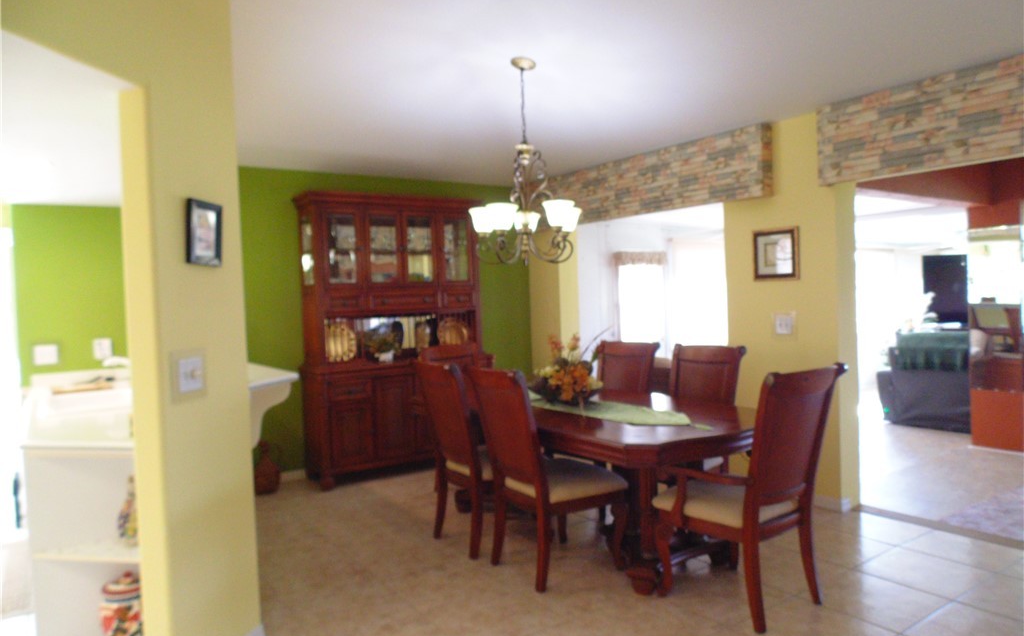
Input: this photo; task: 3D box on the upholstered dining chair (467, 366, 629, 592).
[{"bbox_3d":[0.203,0.752,3.329,0.686,1.053,0.501,-3,2,-35],"label":"upholstered dining chair"}]

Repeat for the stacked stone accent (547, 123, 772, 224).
[{"bbox_3d":[0.897,-1.034,5.341,0.145,0.483,2.691,-3,2,-35],"label":"stacked stone accent"}]

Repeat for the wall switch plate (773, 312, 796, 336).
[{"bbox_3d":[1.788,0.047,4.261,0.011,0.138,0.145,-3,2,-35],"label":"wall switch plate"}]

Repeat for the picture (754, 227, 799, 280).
[{"bbox_3d":[1.732,-0.419,4.293,0.025,0.326,0.312,-3,2,-35],"label":"picture"}]

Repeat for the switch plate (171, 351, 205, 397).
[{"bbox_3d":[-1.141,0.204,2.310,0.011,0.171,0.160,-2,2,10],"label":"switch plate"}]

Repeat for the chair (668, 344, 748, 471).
[{"bbox_3d":[0.966,0.710,3.807,0.679,1.056,0.500,-3,2,-35],"label":"chair"}]

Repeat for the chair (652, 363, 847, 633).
[{"bbox_3d":[1.037,0.733,2.919,0.607,1.056,0.715,-3,2,-35],"label":"chair"}]

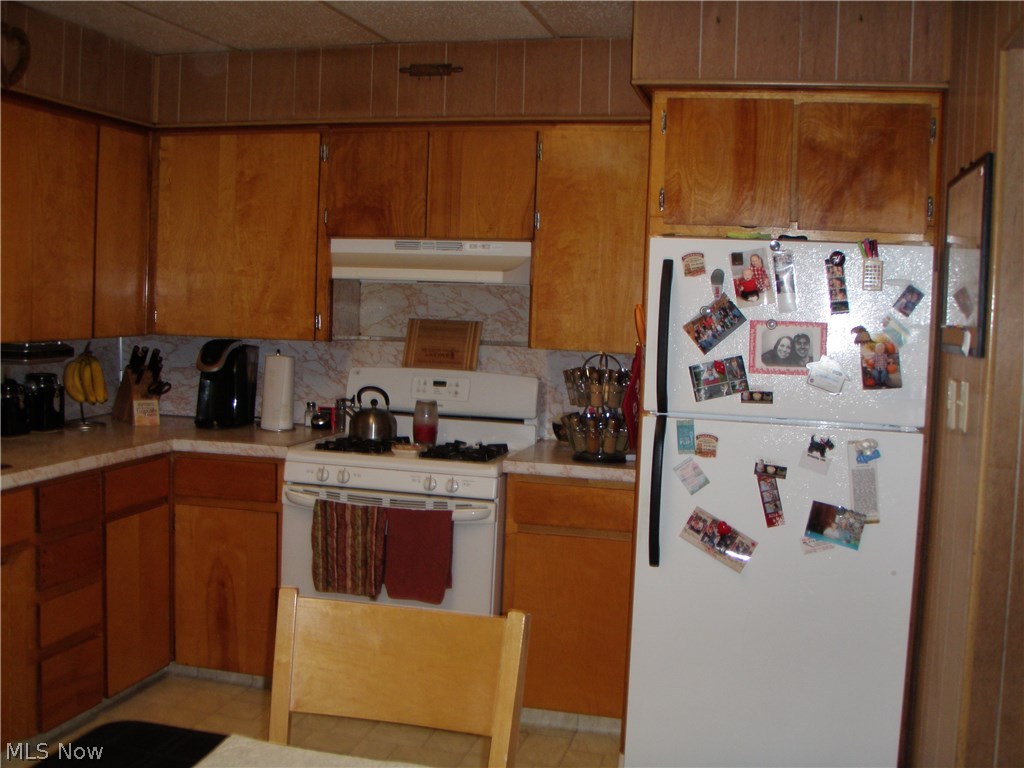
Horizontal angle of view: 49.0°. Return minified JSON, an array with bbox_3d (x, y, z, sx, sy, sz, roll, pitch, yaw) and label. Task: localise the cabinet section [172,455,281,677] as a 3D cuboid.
[{"bbox_3d":[-0.933,0.622,4.329,0.472,0.790,0.610,3,5,15],"label":"cabinet section"}]

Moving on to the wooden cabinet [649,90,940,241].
[{"bbox_3d":[0.867,-0.636,3.481,0.830,0.420,0.680,3,4,14],"label":"wooden cabinet"}]

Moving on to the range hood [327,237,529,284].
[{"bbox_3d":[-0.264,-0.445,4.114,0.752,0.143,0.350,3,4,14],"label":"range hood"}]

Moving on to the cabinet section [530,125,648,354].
[{"bbox_3d":[0.323,-0.516,4.071,0.428,0.790,0.311,3,5,15],"label":"cabinet section"}]

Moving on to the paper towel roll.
[{"bbox_3d":[-0.893,0.028,4.292,0.135,0.300,0.135,2,4,0],"label":"paper towel roll"}]

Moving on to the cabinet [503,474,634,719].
[{"bbox_3d":[0.254,0.675,3.900,0.453,0.780,0.610,3,4,14],"label":"cabinet"}]

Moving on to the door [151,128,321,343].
[{"bbox_3d":[-1.031,-0.549,4.174,0.680,0.773,0.030,3,4,14],"label":"door"}]

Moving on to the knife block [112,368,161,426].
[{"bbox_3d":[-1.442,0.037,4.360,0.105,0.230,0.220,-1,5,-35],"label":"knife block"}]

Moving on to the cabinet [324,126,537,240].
[{"bbox_3d":[-0.266,-0.724,4.112,0.795,0.415,0.320,3,4,14],"label":"cabinet"}]

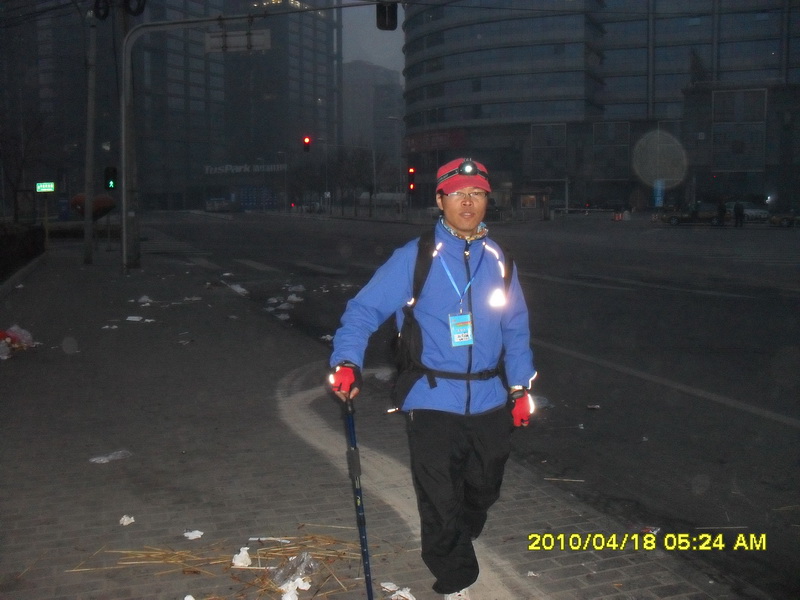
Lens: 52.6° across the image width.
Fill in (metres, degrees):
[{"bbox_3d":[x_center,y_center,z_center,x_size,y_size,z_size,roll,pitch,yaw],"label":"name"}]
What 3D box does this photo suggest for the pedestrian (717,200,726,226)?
[{"bbox_3d":[20.787,-5.586,52.300,0.520,1.700,0.350,3,7,22],"label":"pedestrian"}]

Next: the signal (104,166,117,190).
[{"bbox_3d":[-9.238,-3.881,25.883,0.380,0.740,0.250,-3,7,-21],"label":"signal"}]

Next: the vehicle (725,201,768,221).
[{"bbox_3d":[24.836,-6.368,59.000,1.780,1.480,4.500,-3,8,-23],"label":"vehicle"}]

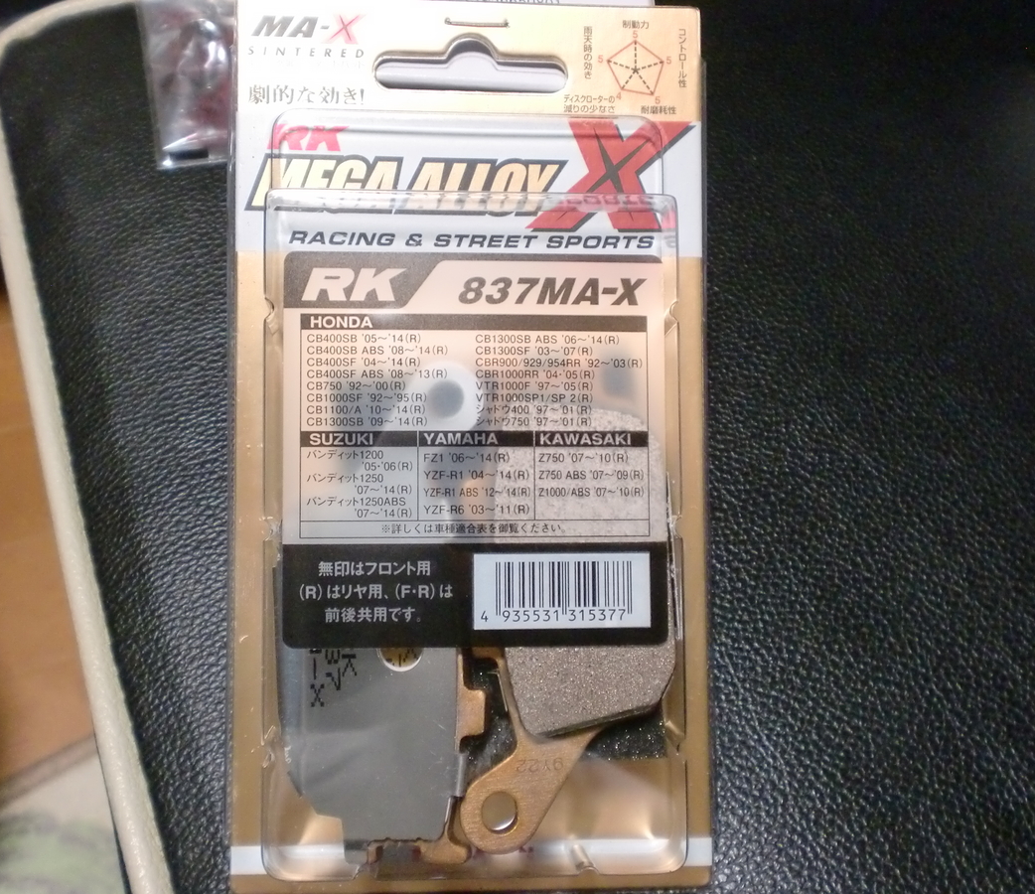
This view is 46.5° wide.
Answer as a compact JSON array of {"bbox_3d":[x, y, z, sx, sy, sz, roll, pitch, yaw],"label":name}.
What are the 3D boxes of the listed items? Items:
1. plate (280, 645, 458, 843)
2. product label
[{"bbox_3d":[-0.027,0.032,0.226,0.035,0.005,0.084,0,87,-3],"label":"plate"},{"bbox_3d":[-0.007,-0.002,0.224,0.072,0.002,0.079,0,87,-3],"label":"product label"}]

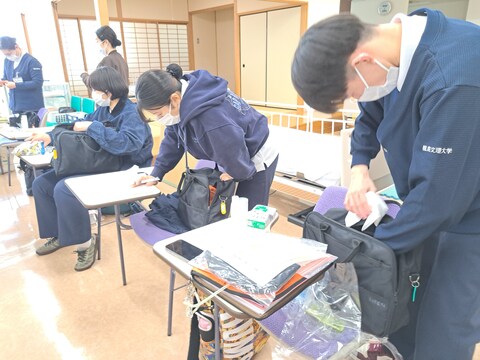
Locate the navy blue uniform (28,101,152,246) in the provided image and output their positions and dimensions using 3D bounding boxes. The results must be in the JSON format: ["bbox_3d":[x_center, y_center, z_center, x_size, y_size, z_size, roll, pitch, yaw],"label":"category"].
[{"bbox_3d":[-0.921,-0.045,2.235,0.740,1.000,0.540,-9,21,-23],"label":"navy blue uniform"}]

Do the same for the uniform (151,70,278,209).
[{"bbox_3d":[-0.130,0.011,1.825,0.640,1.140,0.500,-5,20,-11],"label":"uniform"}]

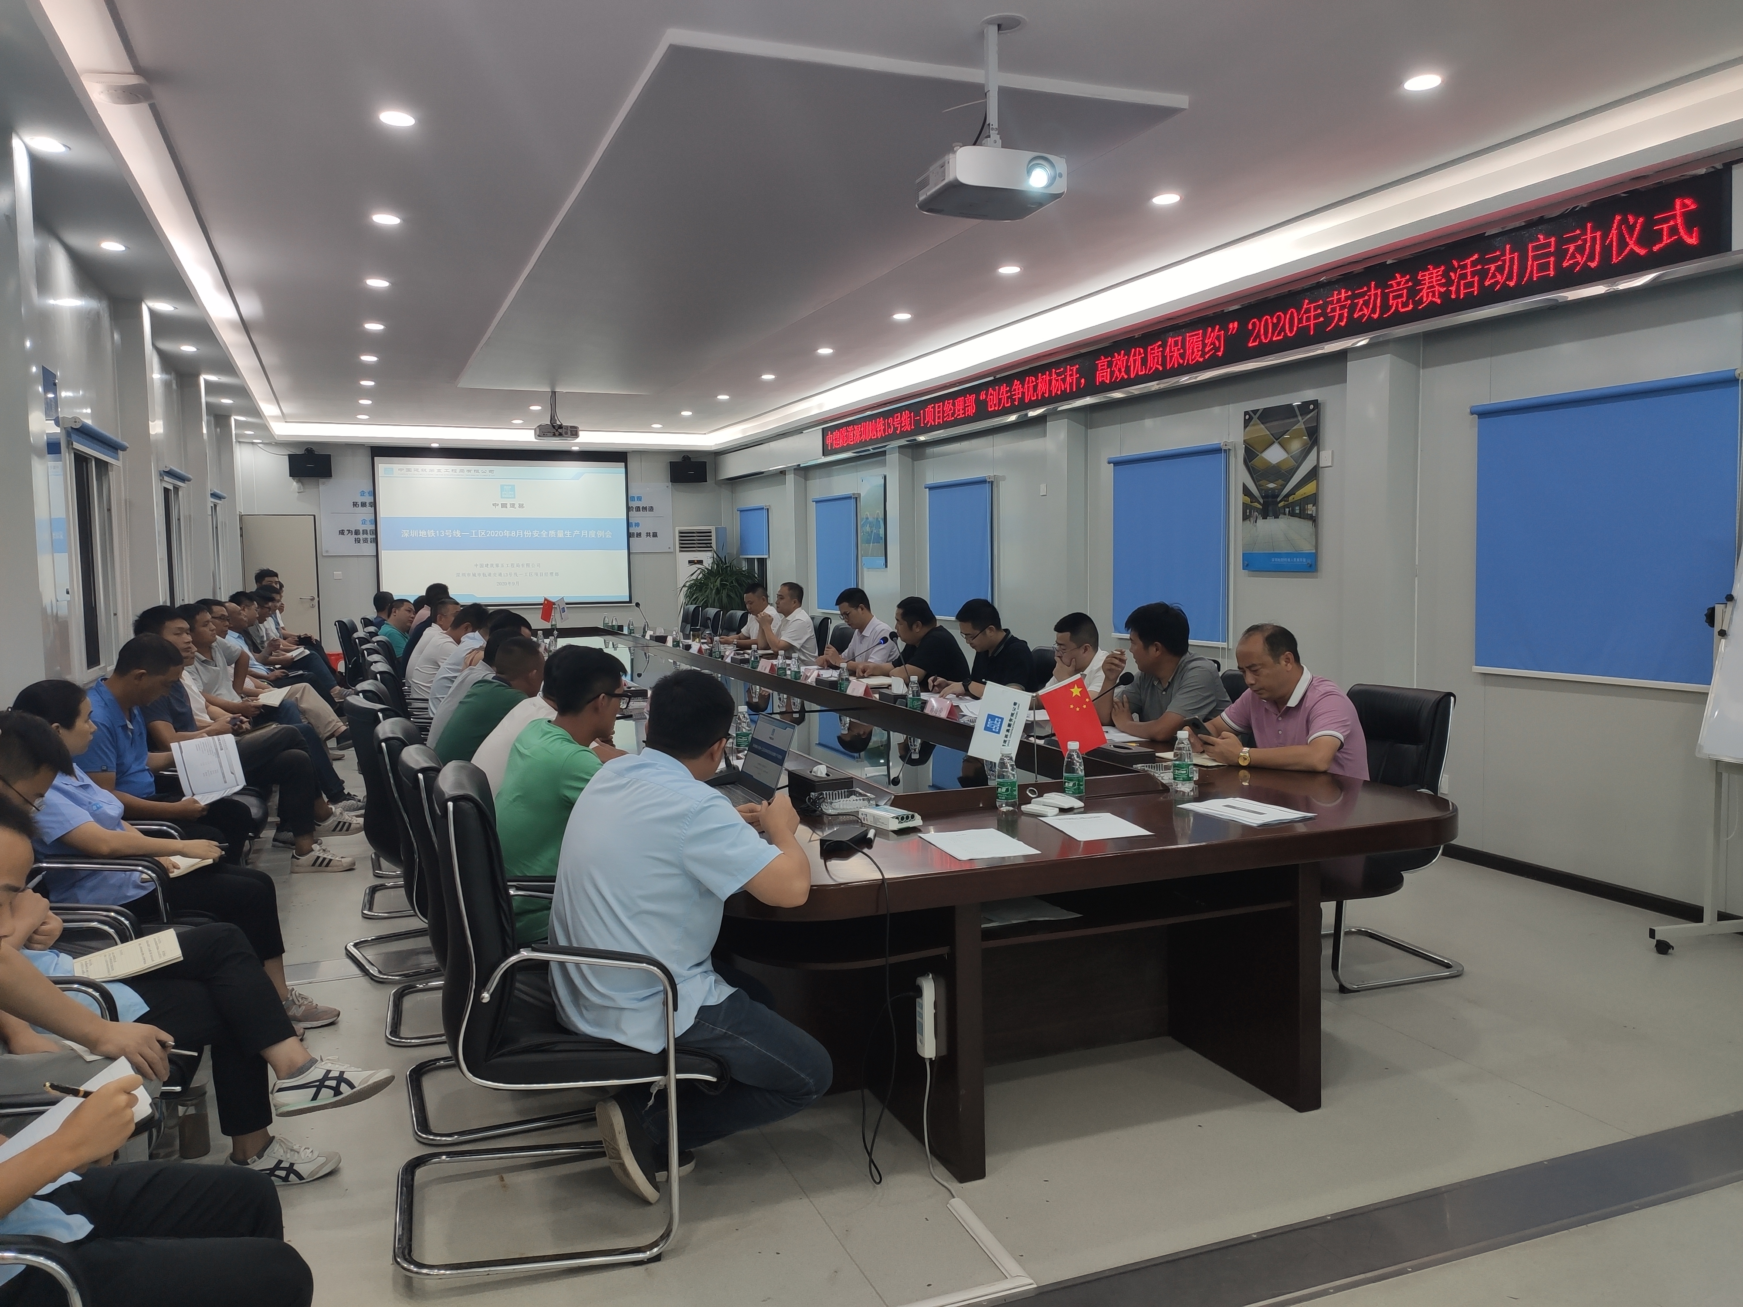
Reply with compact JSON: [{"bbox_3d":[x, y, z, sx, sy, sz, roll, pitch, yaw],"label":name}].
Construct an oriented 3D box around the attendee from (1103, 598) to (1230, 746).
[{"bbox_3d":[1.145,0.433,5.321,0.780,1.270,0.560,-2,4,-22],"label":"attendee"}]

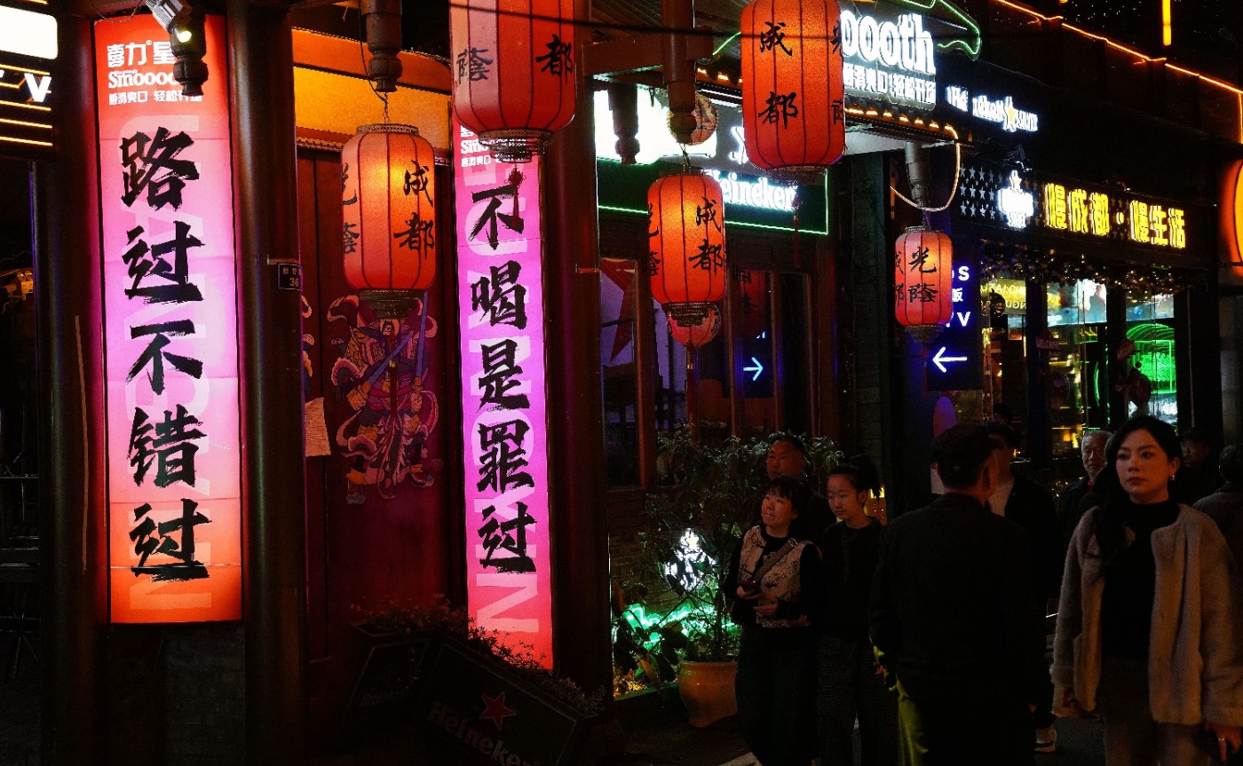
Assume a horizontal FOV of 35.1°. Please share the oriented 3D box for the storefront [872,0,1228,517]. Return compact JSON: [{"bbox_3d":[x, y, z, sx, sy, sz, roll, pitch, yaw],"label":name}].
[{"bbox_3d":[4.157,-0.759,19.815,1.300,5.200,8.570,-2,0,33],"label":"storefront"}]

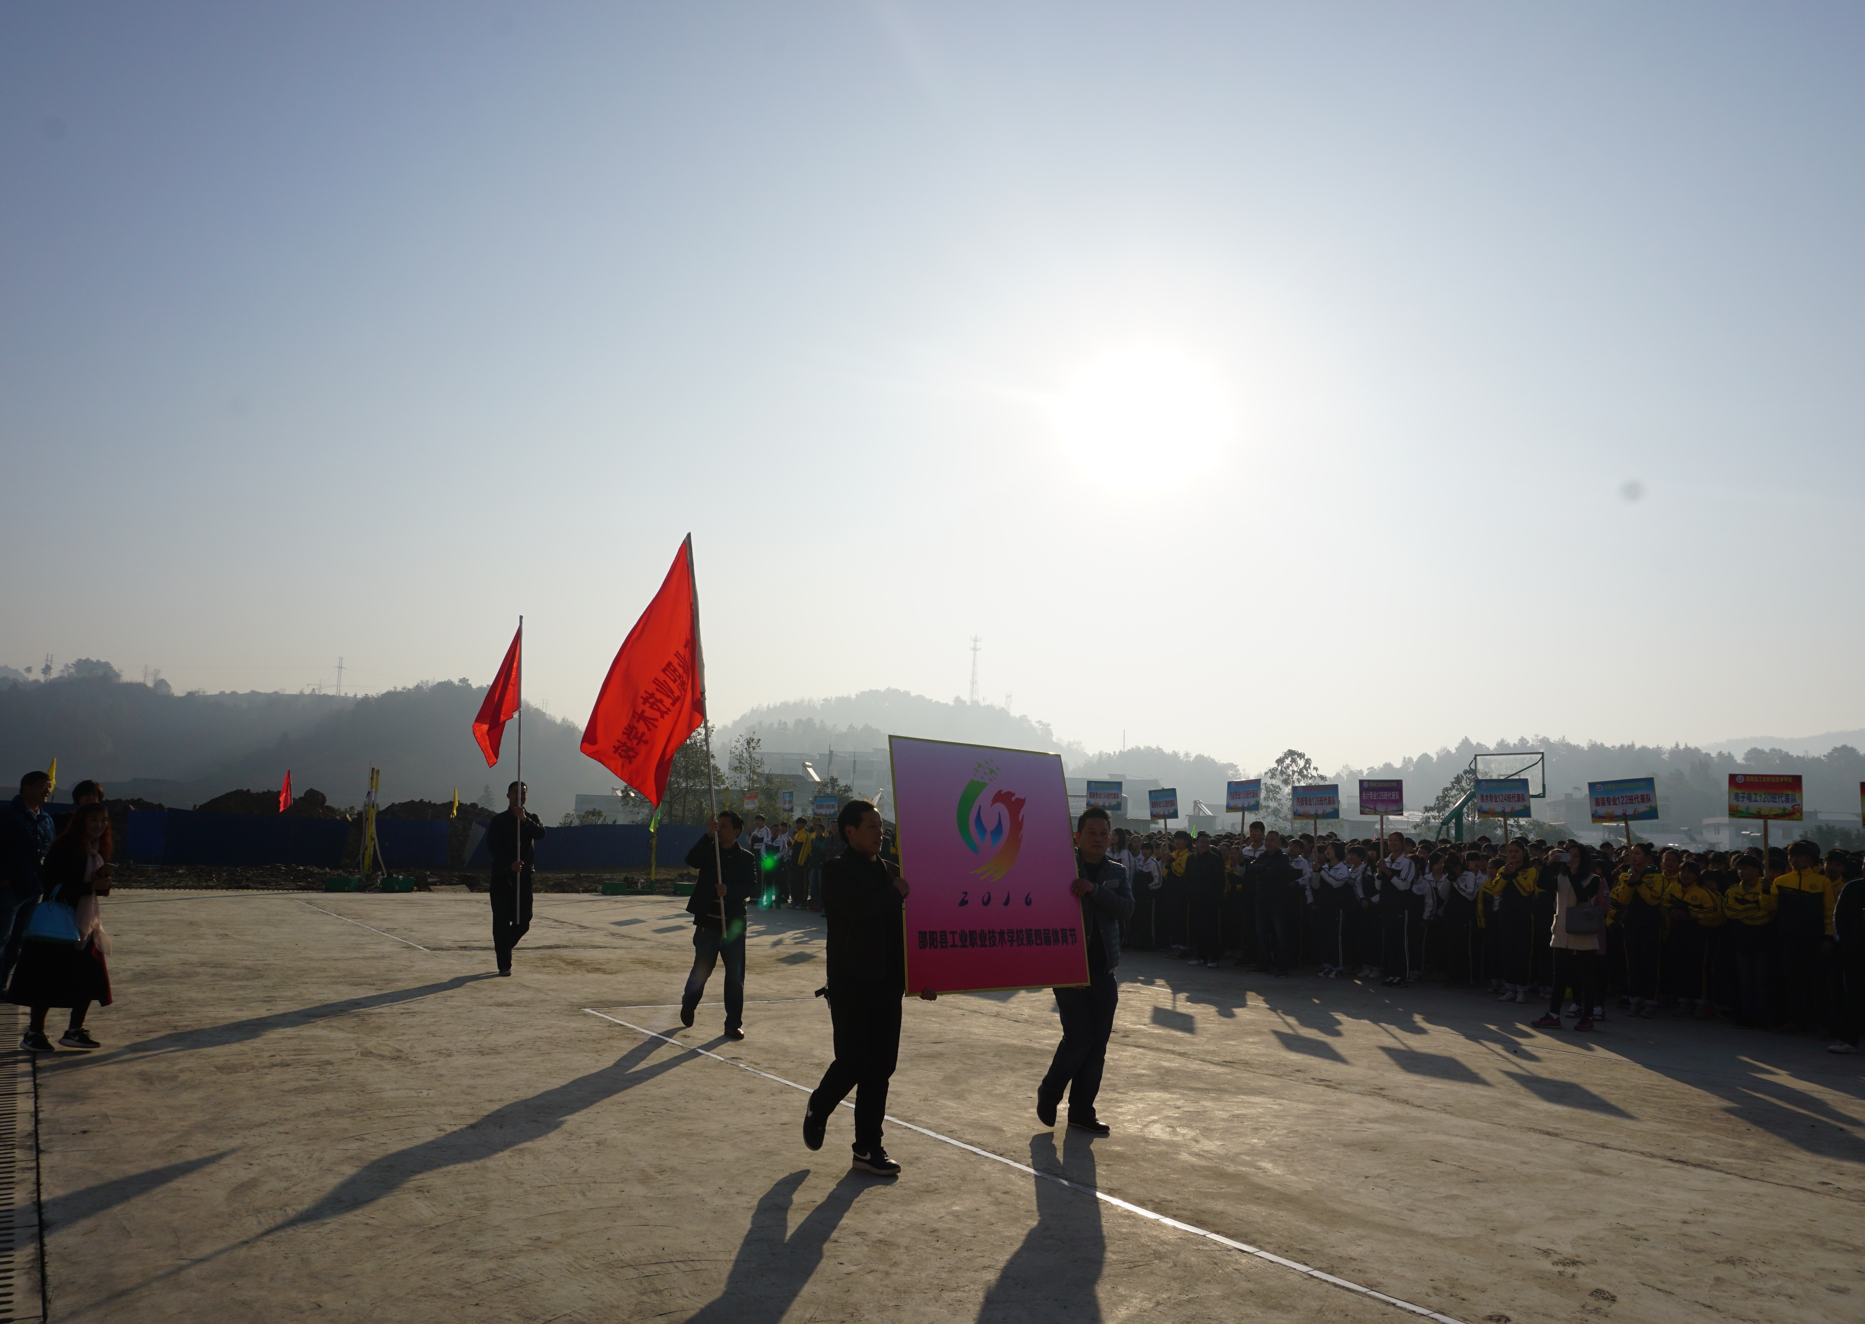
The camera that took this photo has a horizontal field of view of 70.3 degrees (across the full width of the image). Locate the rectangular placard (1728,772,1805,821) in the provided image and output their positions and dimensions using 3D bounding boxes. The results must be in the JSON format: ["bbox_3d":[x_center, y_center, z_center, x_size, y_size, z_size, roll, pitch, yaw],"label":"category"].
[{"bbox_3d":[7.427,1.208,11.809,0.030,0.400,0.585,9,-8,-41],"label":"rectangular placard"}]

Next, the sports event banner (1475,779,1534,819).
[{"bbox_3d":[6.003,1.440,13.920,0.030,0.400,0.585,2,-6,-38],"label":"sports event banner"}]

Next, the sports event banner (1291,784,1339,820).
[{"bbox_3d":[4.613,1.692,15.920,0.585,0.400,0.030,-8,-14,41],"label":"sports event banner"}]

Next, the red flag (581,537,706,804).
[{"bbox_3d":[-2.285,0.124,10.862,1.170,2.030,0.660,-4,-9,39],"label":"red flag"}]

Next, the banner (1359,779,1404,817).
[{"bbox_3d":[5.133,1.555,15.140,0.030,0.400,0.585,7,-9,-35],"label":"banner"}]

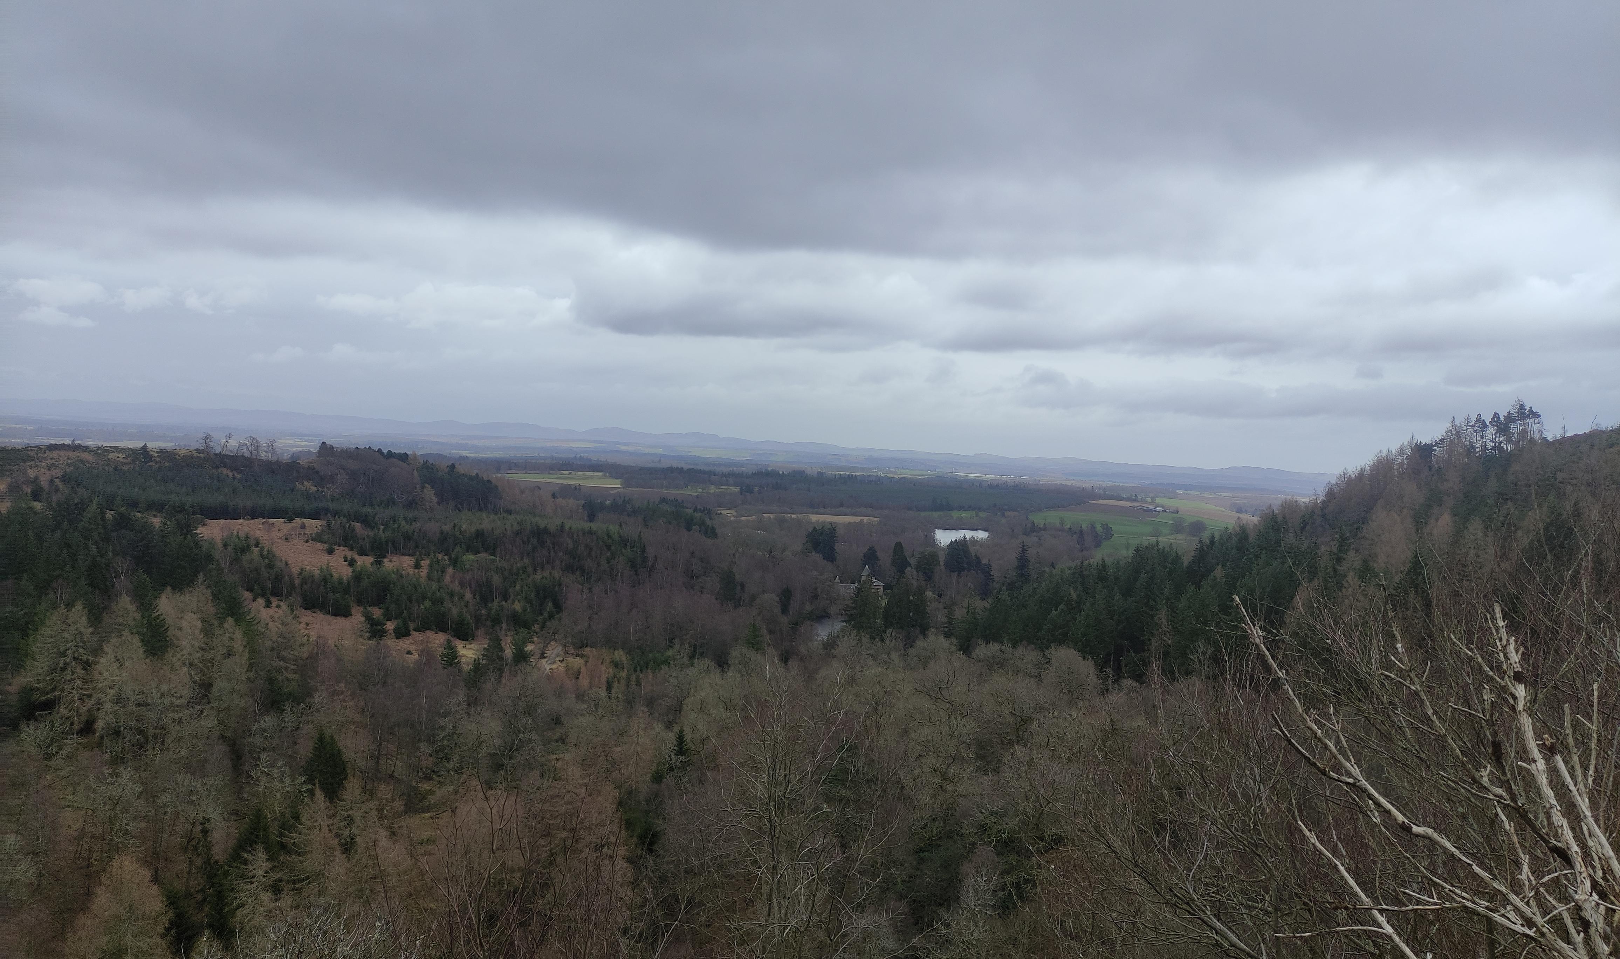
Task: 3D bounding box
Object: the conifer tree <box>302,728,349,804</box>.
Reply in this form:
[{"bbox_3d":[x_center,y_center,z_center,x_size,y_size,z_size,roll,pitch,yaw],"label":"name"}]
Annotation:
[{"bbox_3d":[-64.115,38.377,155.000,6.000,11.000,6.000,2,1,0],"label":"conifer tree"}]

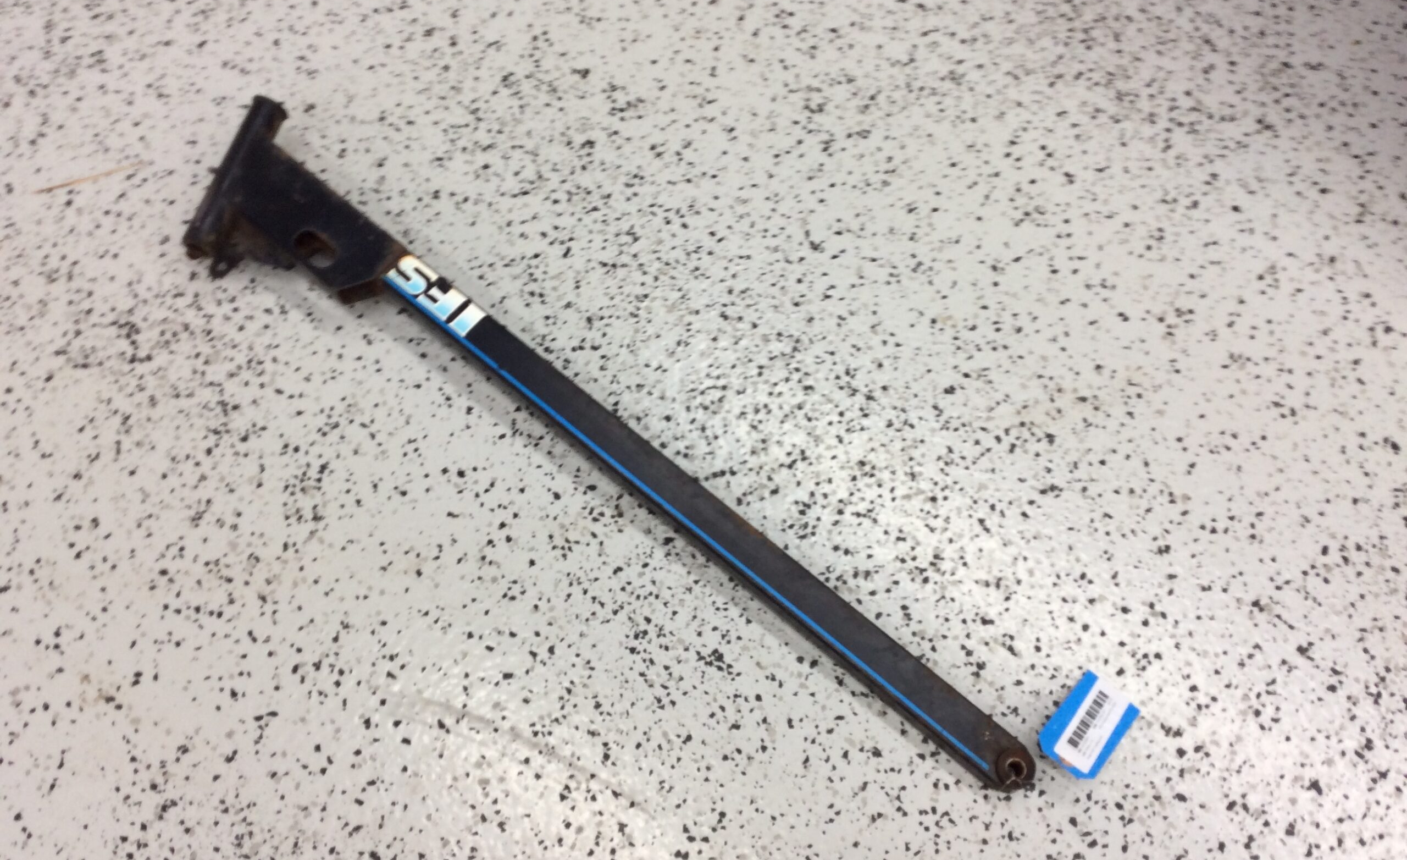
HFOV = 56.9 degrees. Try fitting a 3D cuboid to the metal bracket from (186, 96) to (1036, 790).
[{"bbox_3d":[-0.086,0.011,0.867,0.715,0.055,0.127,37,73,11],"label":"metal bracket"}]

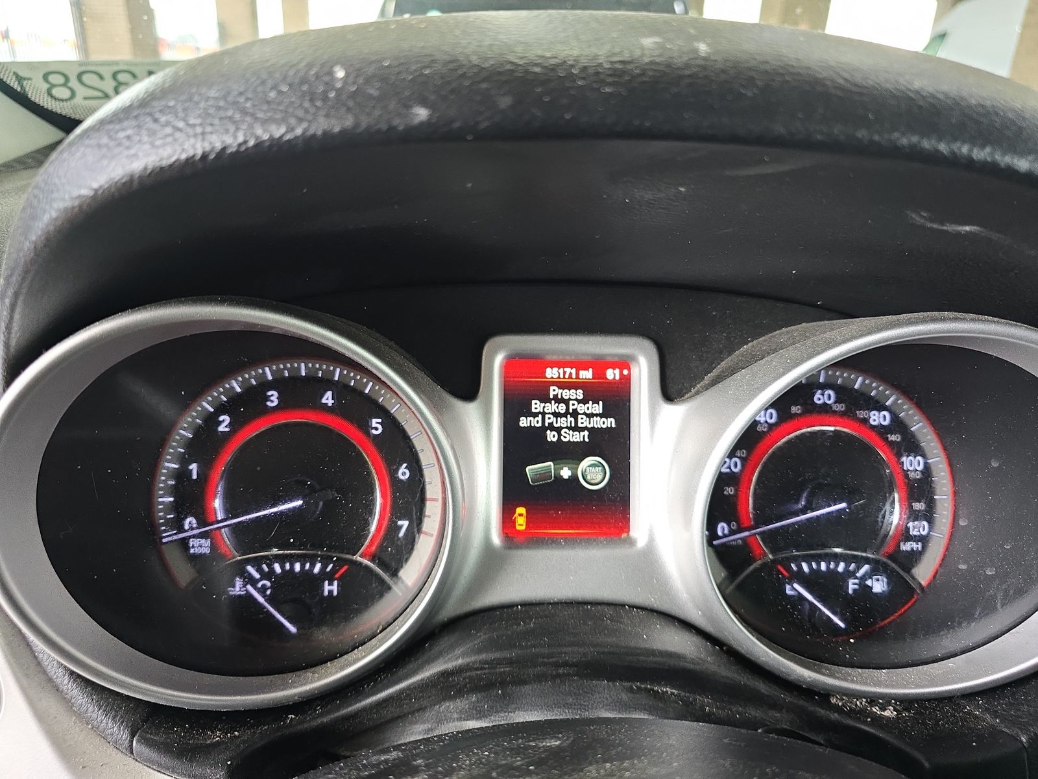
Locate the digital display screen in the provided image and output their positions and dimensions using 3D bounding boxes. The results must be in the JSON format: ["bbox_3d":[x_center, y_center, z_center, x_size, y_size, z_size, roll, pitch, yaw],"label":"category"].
[{"bbox_3d":[0.019,0.024,0.279,0.052,0.072,0.007,0,0,0],"label":"digital display screen"}]

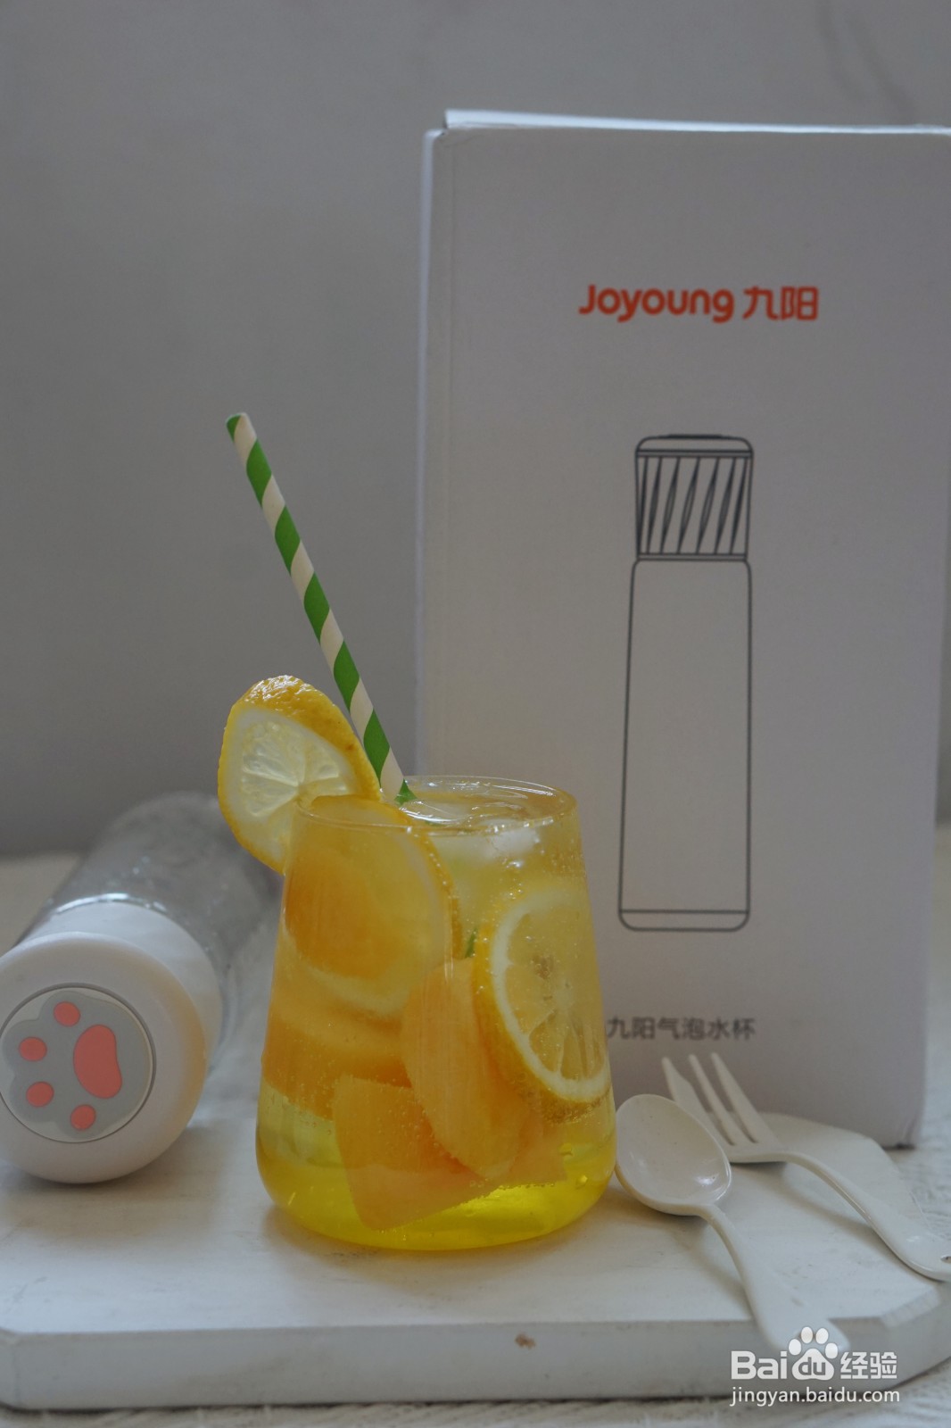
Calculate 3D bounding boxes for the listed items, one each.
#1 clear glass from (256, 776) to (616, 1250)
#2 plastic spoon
[{"bbox_3d":[-0.010,0.074,0.764,0.093,0.105,0.093,0,11,0],"label":"clear glass"},{"bbox_3d":[0.061,0.123,0.725,0.032,0.021,0.123,-3,14,-16],"label":"plastic spoon"}]

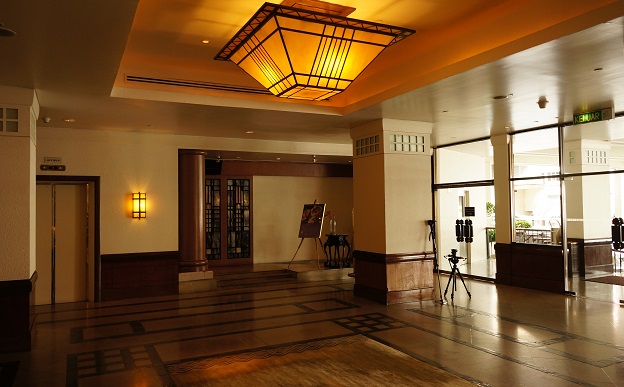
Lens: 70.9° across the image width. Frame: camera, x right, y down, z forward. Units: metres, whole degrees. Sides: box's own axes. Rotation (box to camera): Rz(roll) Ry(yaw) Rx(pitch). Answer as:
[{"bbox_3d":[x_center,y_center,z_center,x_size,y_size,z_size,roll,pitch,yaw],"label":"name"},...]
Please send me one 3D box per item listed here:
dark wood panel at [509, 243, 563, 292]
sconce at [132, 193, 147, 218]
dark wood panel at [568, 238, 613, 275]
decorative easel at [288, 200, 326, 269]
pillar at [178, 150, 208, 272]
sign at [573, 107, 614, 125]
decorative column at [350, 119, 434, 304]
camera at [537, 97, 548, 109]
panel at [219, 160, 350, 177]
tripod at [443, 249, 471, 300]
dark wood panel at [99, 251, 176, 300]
[{"bbox_3d":[4.279,1.383,8.276,0.136,0.832,1.072,0,-2,-26],"label":"dark wood panel"},{"bbox_3d":[-3.118,0.220,7.906,0.216,0.480,0.120,0,-2,-26],"label":"sconce"},{"bbox_3d":[5.918,1.424,9.798,1.024,0.808,0.960,0,-2,-26],"label":"dark wood panel"},{"bbox_3d":[-0.076,0.937,10.230,0.752,1.552,0.672,-2,-2,27],"label":"decorative easel"},{"bbox_3d":[-2.395,0.346,8.678,0.560,2.352,0.560,0,-2,-26],"label":"pillar"},{"bbox_3d":[4.324,-1.182,6.733,0.074,0.184,0.584,0,-2,-26],"label":"sign"},{"bbox_3d":[1.411,0.309,7.783,1.056,3.024,1.056,0,-2,-26],"label":"decorative column"},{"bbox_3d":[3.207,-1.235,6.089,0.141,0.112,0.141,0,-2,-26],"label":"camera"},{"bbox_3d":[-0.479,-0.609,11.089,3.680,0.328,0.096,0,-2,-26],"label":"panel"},{"bbox_3d":[2.473,1.380,7.562,0.384,0.842,0.384,0,-2,-26],"label":"tripod"},{"bbox_3d":[-3.099,1.483,7.949,1.312,0.808,0.080,0,-2,-26],"label":"dark wood panel"}]

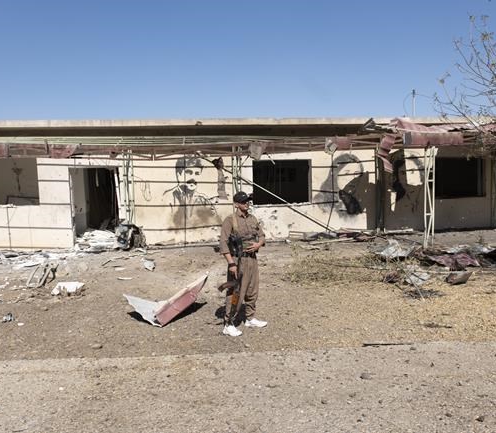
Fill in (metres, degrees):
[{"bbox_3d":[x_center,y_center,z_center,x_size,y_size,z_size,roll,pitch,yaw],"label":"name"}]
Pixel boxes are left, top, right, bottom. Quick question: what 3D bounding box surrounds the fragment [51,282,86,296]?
[{"bbox_3d":[-3.065,1.245,7.378,0.520,0.150,0.300,-1,5,0],"label":"fragment"}]

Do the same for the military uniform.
[{"bbox_3d":[-0.072,0.633,5.434,0.500,1.400,0.380,-3,6,-30],"label":"military uniform"}]

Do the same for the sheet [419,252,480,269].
[{"bbox_3d":[4.347,0.953,9.351,1.150,0.250,0.680,1,5,17],"label":"sheet"}]

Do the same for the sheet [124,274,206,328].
[{"bbox_3d":[-1.172,1.150,6.208,0.760,0.500,1.020,3,6,34],"label":"sheet"}]

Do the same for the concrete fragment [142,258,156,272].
[{"bbox_3d":[-2.078,1.056,9.134,0.270,0.210,0.220,-1,5,0],"label":"concrete fragment"}]

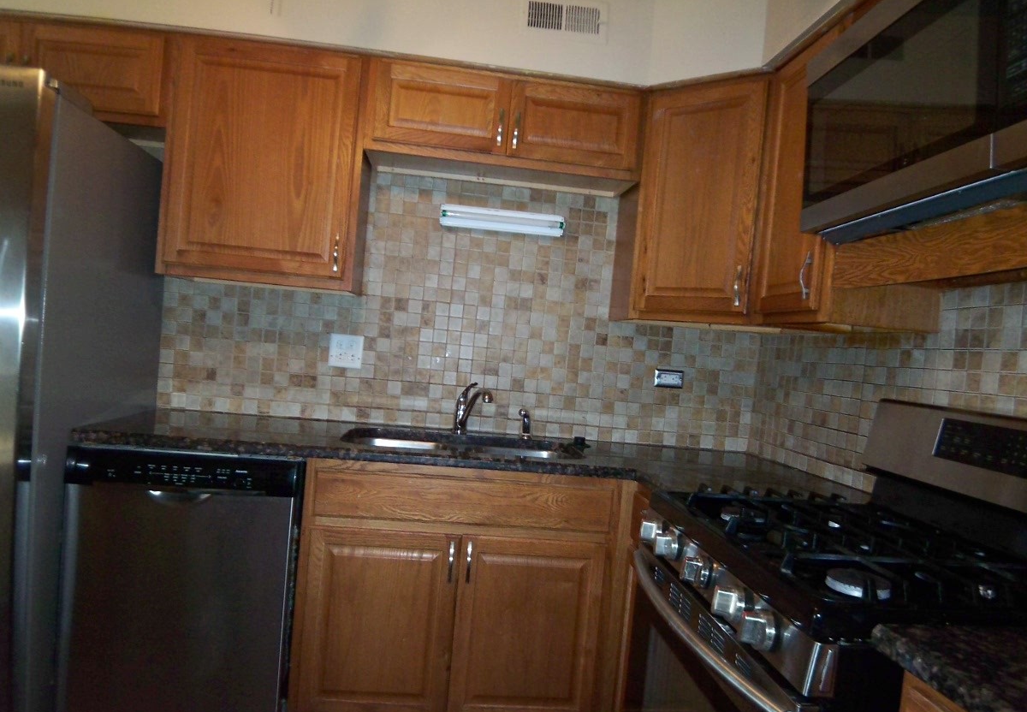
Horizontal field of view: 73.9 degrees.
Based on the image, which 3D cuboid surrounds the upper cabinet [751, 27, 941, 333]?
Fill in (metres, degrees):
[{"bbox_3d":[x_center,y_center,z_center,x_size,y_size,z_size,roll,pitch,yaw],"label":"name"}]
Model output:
[{"bbox_3d":[0.928,-0.463,1.882,0.328,0.768,0.374,5,1,-7],"label":"upper cabinet"}]

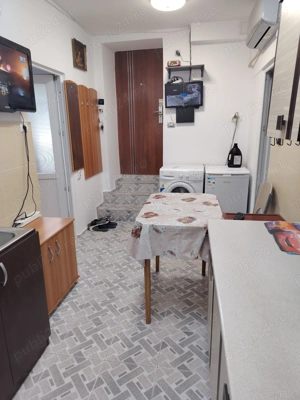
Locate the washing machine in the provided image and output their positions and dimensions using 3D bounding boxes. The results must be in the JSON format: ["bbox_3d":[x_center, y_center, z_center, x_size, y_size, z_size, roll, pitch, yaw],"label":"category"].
[{"bbox_3d":[0.473,-0.067,4.094,0.600,0.850,0.500,2,15,9],"label":"washing machine"}]

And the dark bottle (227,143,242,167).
[{"bbox_3d":[1.186,-0.630,3.891,0.183,0.330,0.120,2,15,9],"label":"dark bottle"}]

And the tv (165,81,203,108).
[{"bbox_3d":[0.475,-1.474,3.892,0.520,0.316,0.070,2,15,9],"label":"tv"}]

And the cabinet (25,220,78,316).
[{"bbox_3d":[-0.942,0.569,2.240,0.410,0.630,0.780,2,15,9],"label":"cabinet"}]

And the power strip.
[{"bbox_3d":[-1.075,0.175,2.413,0.055,0.042,0.370,2,15,9],"label":"power strip"}]

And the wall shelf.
[{"bbox_3d":[0.483,-1.768,3.831,0.510,0.130,0.180,2,15,9],"label":"wall shelf"}]

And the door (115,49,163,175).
[{"bbox_3d":[-0.132,-1.430,4.707,0.840,1.990,0.060,2,15,9],"label":"door"}]

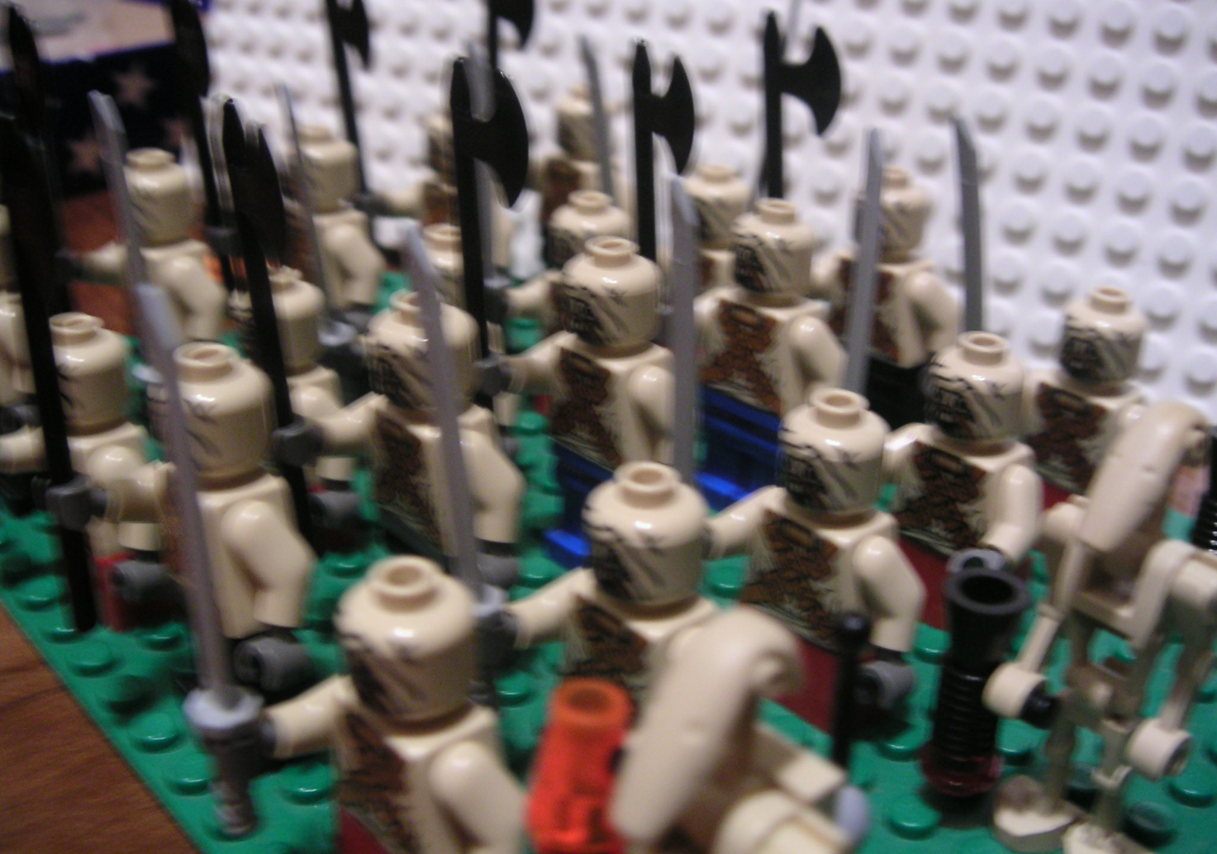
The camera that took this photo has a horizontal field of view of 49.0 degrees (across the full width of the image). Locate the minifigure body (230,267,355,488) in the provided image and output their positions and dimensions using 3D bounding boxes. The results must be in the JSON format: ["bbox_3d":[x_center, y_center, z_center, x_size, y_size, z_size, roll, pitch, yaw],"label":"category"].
[{"bbox_3d":[-0.040,-0.002,0.158,0.017,0.031,0.022,-20,33,-36],"label":"minifigure body"}]

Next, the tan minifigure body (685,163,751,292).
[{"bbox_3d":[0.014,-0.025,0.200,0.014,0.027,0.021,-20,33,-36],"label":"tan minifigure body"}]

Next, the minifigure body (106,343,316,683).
[{"bbox_3d":[-0.037,0.010,0.120,0.017,0.035,0.022,-20,33,-36],"label":"minifigure body"}]

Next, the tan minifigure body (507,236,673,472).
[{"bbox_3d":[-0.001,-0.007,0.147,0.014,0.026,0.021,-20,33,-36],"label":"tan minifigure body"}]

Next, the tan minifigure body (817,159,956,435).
[{"bbox_3d":[0.034,-0.014,0.179,0.017,0.040,0.022,-20,33,-36],"label":"tan minifigure body"}]

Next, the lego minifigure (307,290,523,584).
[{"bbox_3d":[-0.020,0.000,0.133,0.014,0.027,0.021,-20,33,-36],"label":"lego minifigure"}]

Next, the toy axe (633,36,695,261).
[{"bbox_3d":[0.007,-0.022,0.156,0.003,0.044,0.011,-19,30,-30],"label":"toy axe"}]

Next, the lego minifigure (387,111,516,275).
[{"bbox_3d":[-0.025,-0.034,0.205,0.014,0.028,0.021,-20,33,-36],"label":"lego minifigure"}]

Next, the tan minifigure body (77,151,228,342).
[{"bbox_3d":[-0.061,-0.020,0.177,0.017,0.032,0.022,-20,33,-36],"label":"tan minifigure body"}]

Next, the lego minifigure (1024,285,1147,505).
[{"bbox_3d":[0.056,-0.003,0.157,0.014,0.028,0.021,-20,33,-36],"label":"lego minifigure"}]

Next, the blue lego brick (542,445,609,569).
[{"bbox_3d":[0.000,0.010,0.157,0.010,0.016,0.016,-20,33,-36],"label":"blue lego brick"}]

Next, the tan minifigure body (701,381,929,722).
[{"bbox_3d":[0.019,0.013,0.130,0.017,0.032,0.022,-20,33,-36],"label":"tan minifigure body"}]

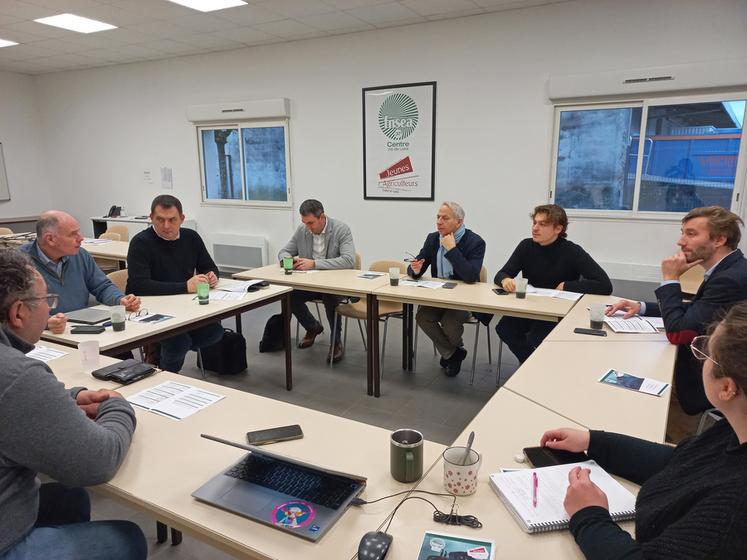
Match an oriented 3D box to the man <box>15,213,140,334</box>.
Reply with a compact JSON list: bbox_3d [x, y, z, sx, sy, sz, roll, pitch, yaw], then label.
[{"bbox_3d":[-1.691,0.260,3.140,0.780,1.290,0.660,8,14,33],"label":"man"}]

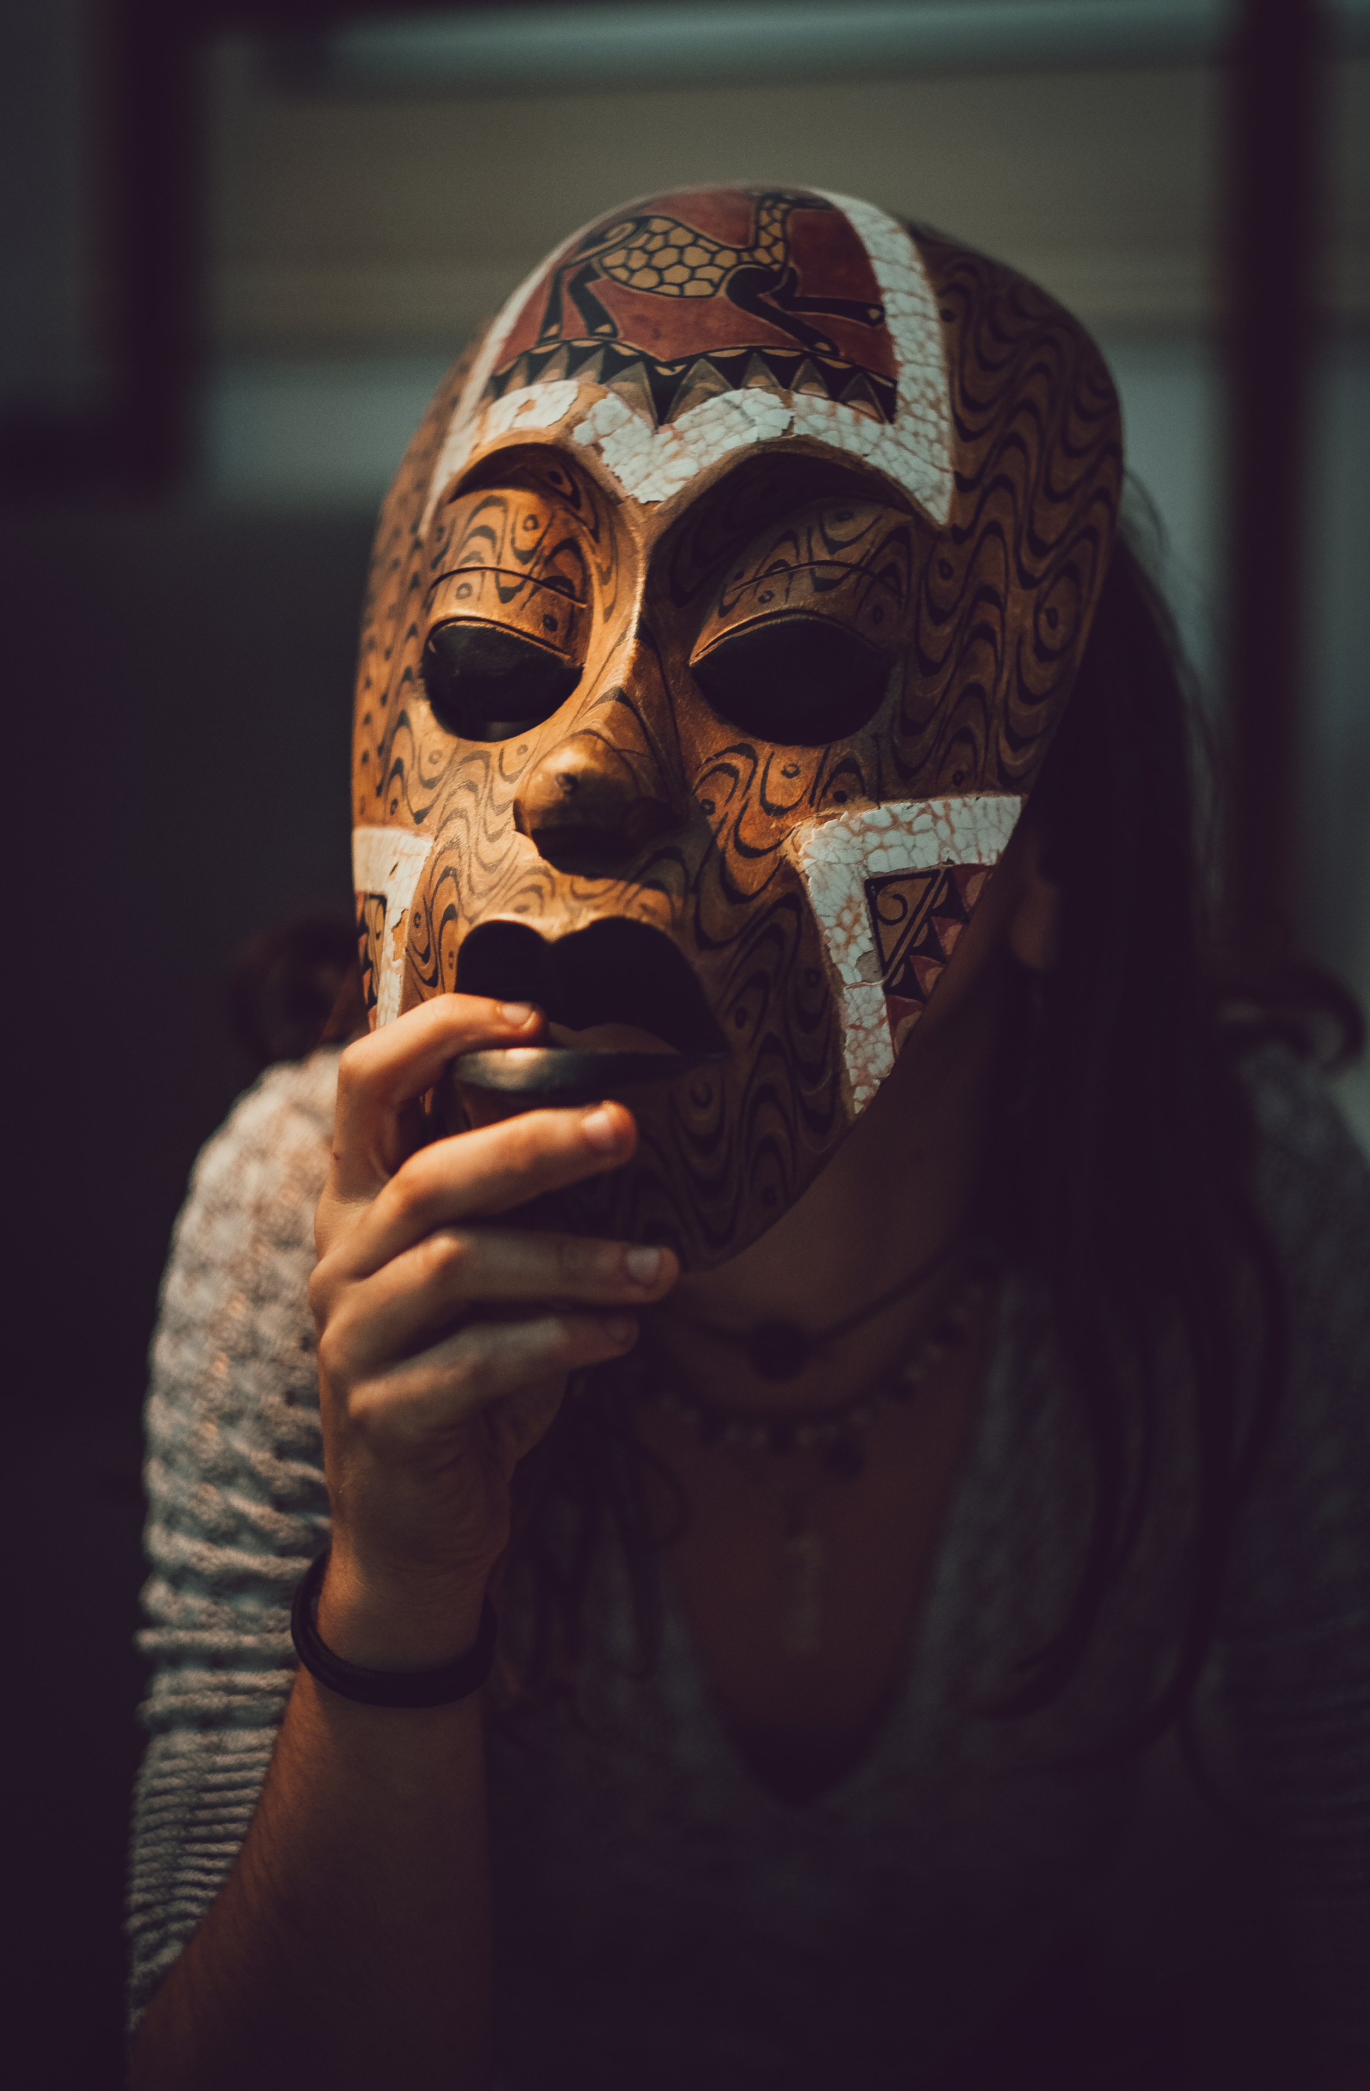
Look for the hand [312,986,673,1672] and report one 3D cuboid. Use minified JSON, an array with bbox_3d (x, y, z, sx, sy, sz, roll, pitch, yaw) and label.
[{"bbox_3d":[-0.045,0.066,1.140,0.087,0.150,0.080,-6,10,-20],"label":"hand"}]

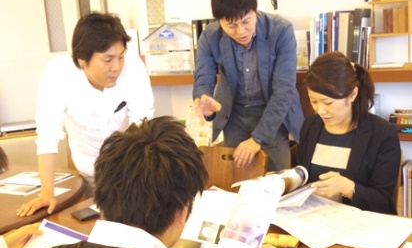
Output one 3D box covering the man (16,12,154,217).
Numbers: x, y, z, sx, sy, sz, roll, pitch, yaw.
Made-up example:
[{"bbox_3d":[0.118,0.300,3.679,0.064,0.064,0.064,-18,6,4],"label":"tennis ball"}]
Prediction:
[{"bbox_3d":[-0.421,0.303,2.028,0.560,1.415,0.580,-8,12,-23],"label":"man"}]

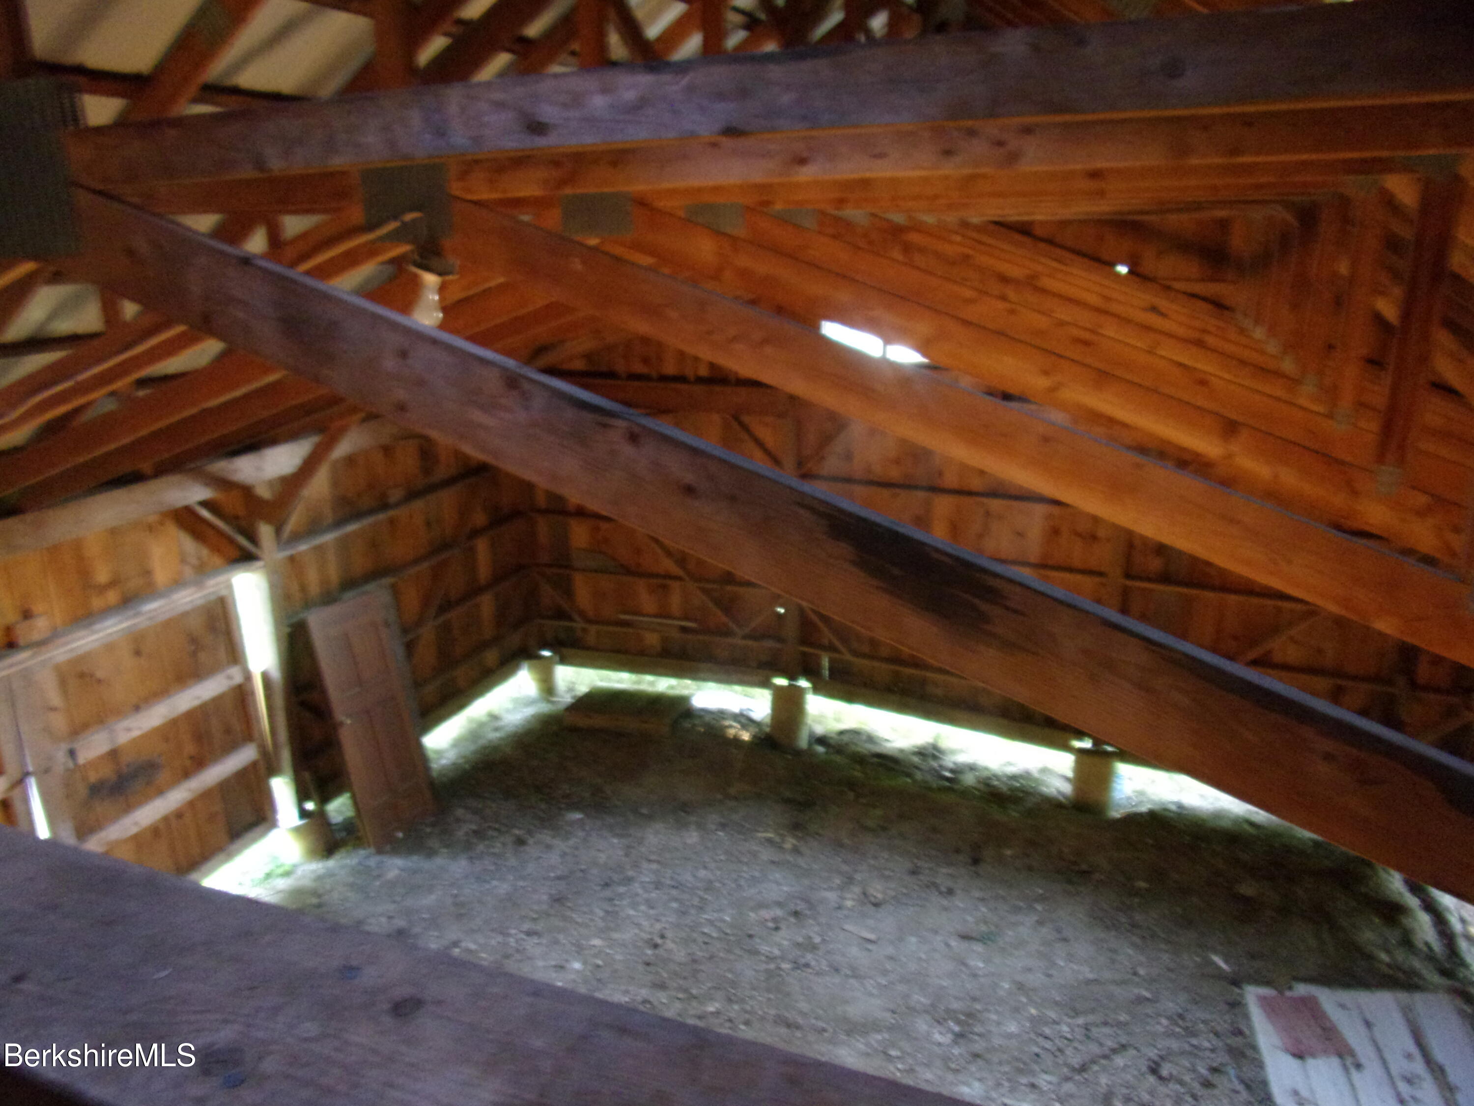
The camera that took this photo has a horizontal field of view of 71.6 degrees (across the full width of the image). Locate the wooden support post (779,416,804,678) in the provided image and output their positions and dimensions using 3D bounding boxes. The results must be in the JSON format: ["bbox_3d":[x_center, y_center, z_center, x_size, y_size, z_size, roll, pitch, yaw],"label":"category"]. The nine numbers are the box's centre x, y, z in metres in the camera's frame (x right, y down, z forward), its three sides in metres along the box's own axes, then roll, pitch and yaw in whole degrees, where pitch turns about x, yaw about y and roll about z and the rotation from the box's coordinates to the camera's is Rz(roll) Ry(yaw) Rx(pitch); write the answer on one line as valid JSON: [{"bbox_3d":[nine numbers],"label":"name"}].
[{"bbox_3d":[0.452,-0.010,8.465,0.145,2.257,0.145,6,18,21],"label":"wooden support post"}]

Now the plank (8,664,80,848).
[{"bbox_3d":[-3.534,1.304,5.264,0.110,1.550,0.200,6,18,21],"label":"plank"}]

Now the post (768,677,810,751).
[{"bbox_3d":[0.454,1.369,8.897,0.330,0.570,0.330,0,17,0],"label":"post"}]

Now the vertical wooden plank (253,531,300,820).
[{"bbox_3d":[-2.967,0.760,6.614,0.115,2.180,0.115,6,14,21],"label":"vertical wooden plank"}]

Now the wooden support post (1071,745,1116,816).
[{"bbox_3d":[2.752,1.739,7.942,0.320,0.475,0.320,6,18,21],"label":"wooden support post"}]

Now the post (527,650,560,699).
[{"bbox_3d":[-1.838,1.151,9.686,0.310,0.353,0.310,0,17,0],"label":"post"}]

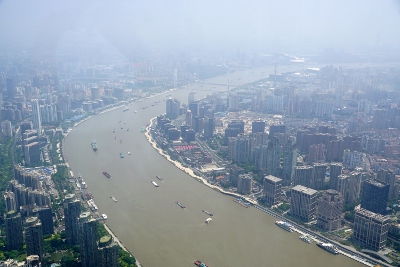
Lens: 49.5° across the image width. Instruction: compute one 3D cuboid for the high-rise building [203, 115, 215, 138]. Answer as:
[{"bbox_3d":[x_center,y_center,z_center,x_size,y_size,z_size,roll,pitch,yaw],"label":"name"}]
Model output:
[{"bbox_3d":[44.030,-32.340,2096.670,29.000,89.000,29.000,13,19,40],"label":"high-rise building"}]

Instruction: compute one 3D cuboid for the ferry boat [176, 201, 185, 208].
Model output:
[{"bbox_3d":[-60.110,214.830,1315.640,9.500,8.000,46.000,-8,17,-29],"label":"ferry boat"}]

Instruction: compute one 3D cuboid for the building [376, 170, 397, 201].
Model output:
[{"bbox_3d":[585.200,160.800,1353.600,43.900,91.200,26.000,9,18,29],"label":"building"}]

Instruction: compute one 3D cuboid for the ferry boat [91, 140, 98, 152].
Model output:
[{"bbox_3d":[-436.470,52.010,1802.620,18.000,21.000,96.000,-4,16,-15],"label":"ferry boat"}]

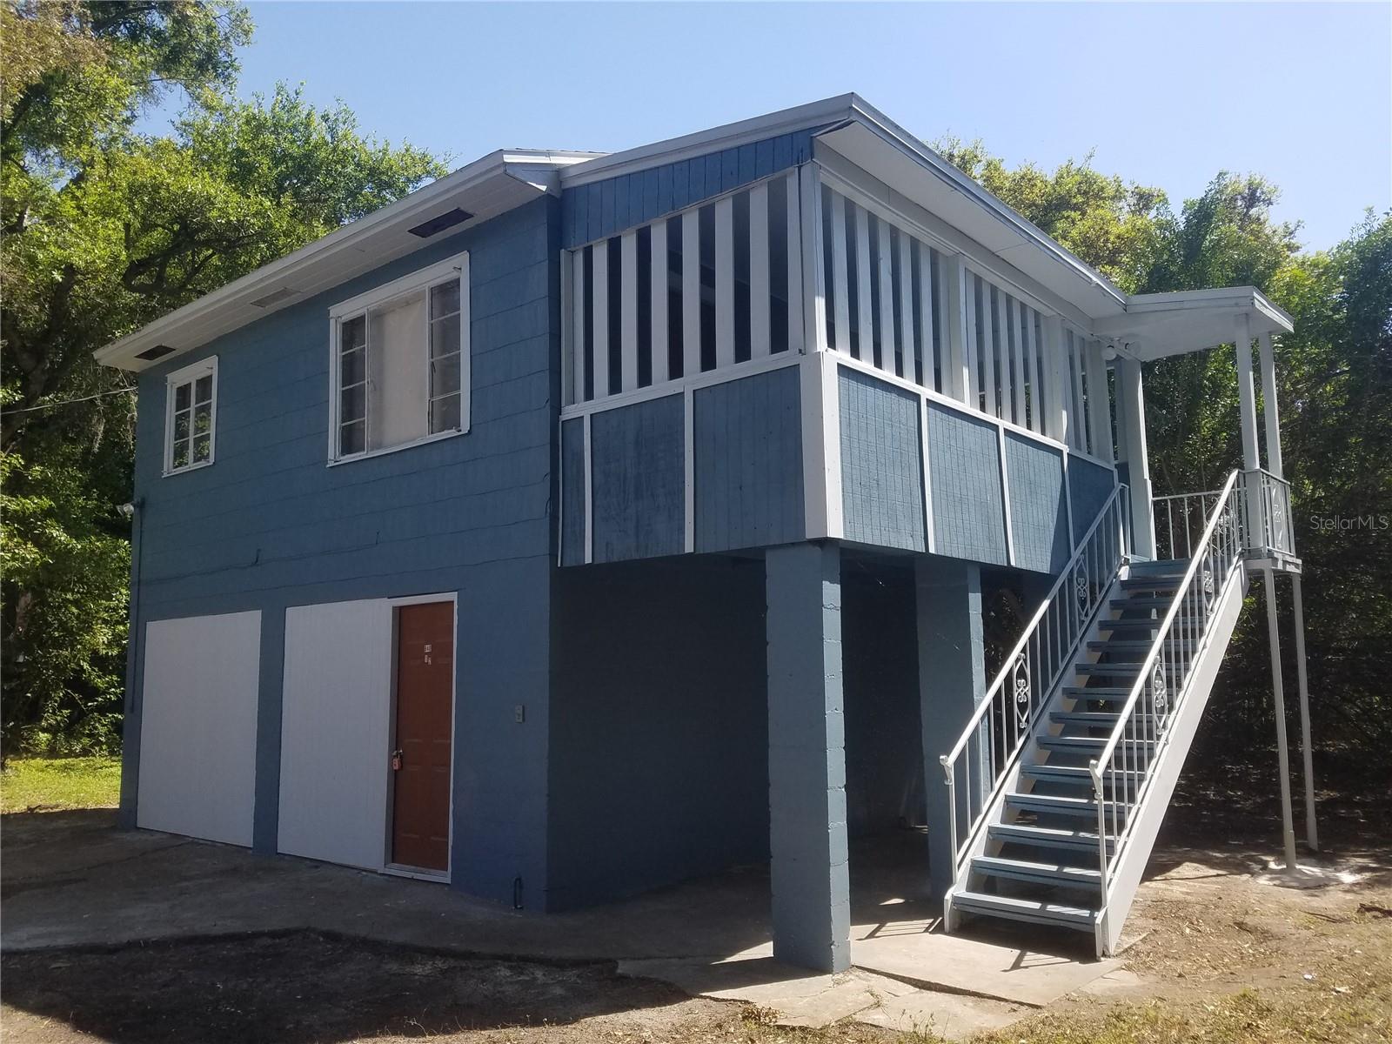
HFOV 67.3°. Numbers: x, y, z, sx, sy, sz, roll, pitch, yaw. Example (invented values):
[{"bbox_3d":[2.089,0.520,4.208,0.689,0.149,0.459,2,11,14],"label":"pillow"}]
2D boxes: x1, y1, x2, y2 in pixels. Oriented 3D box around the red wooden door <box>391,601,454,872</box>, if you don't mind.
[{"bbox_3d":[-2.127,1.684,8.282,0.824,2.051,0.065,-7,-10,40],"label":"red wooden door"}]

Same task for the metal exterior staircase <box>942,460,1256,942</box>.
[{"bbox_3d":[3.176,1.027,7.842,1.013,3.327,4.091,-7,-10,40],"label":"metal exterior staircase"}]

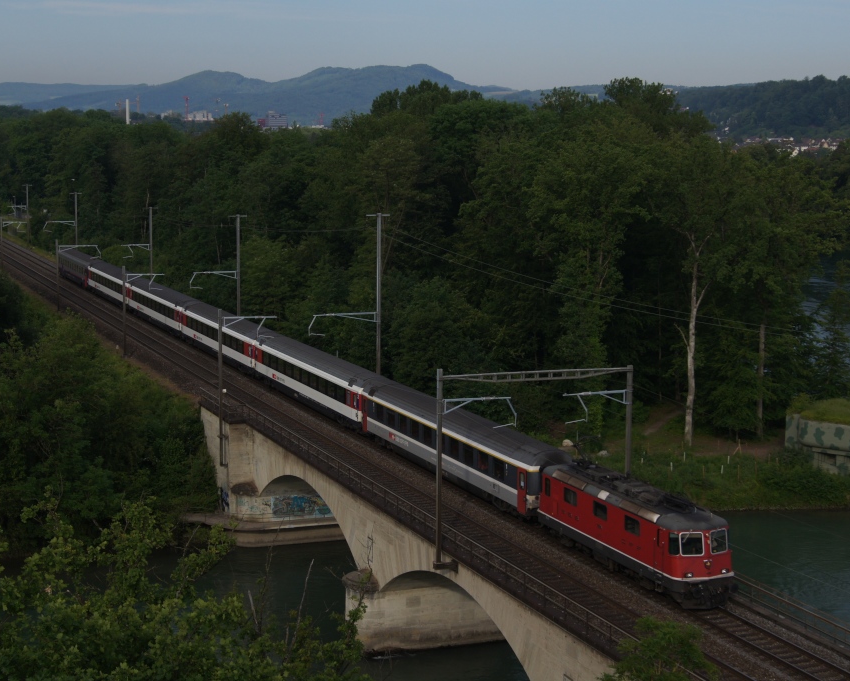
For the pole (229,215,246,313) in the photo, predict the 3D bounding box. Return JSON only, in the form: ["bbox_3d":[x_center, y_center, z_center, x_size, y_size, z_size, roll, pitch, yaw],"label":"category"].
[{"bbox_3d":[-19.092,-6.024,151.048,1.750,13.550,0.320,-3,8,-23],"label":"pole"}]

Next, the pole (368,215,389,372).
[{"bbox_3d":[-3.600,-2.055,116.560,1.850,15.850,0.320,-3,8,-23],"label":"pole"}]

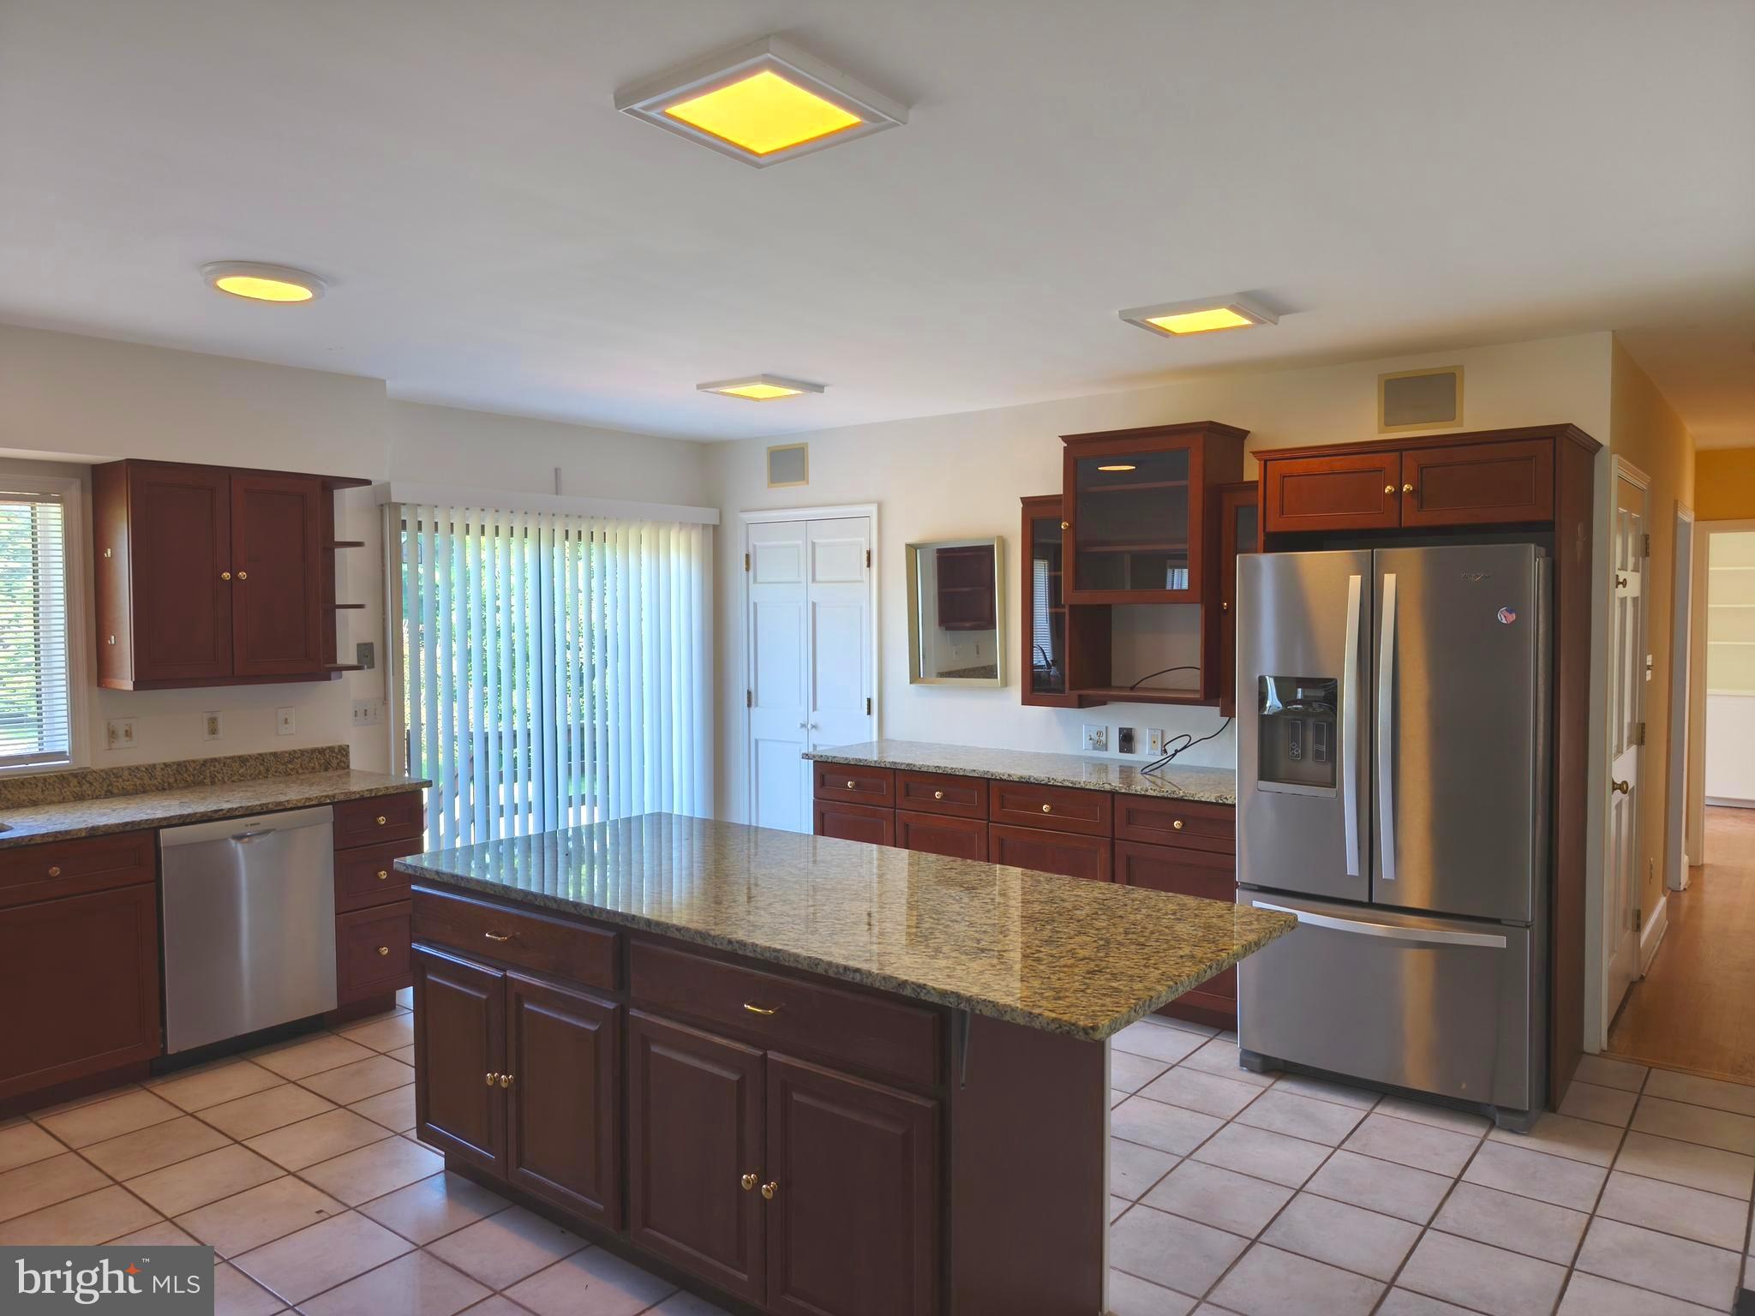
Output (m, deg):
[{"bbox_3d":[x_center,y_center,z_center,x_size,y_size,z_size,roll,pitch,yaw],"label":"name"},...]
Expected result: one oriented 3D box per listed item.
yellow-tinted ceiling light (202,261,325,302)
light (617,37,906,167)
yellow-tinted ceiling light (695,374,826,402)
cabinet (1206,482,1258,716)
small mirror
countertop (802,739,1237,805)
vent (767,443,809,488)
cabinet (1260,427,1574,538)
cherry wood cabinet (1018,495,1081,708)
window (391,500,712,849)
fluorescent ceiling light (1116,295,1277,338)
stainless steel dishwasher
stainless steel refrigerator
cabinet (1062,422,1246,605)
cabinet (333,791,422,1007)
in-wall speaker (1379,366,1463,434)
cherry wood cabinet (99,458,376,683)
[{"bbox_3d":[-1.684,-1.026,3.206,0.304,0.040,0.304,-1,3,0],"label":"yellow-tinted ceiling light"},{"bbox_3d":[-0.209,-0.995,2.112,0.360,0.035,0.360,1,3,39],"label":"light"},{"bbox_3d":[-0.494,-1.172,5.080,0.374,0.033,0.374,1,2,38],"label":"yellow-tinted ceiling light"},{"bbox_3d":[1.507,-0.221,4.522,0.270,0.890,0.270,1,3,37],"label":"cabinet"},{"bbox_3d":[0.394,-0.223,5.795,0.577,0.718,0.056,1,2,38],"label":"small mirror"},{"bbox_3d":[0.659,0.467,4.964,2.060,0.035,0.655,1,3,37],"label":"countertop"},{"bbox_3d":[-0.503,-1.071,6.483,0.305,0.236,0.026,1,2,38],"label":"vent"},{"bbox_3d":[1.954,-0.588,4.171,0.984,0.305,0.666,1,2,38],"label":"cabinet"},{"bbox_3d":[0.813,-0.242,5.046,0.270,0.894,0.270,1,3,37],"label":"cherry wood cabinet"},{"bbox_3d":[-1.605,0.276,6.082,0.121,2.034,1.935,1,2,38],"label":"window"},{"bbox_3d":[1.065,-1.117,3.850,0.371,0.033,0.371,1,2,38],"label":"fluorescent ceiling light"},{"bbox_3d":[-2.416,0.943,4.284,0.600,0.786,0.590,1,3,39],"label":"stainless steel dishwasher"},{"bbox_3d":[1.844,0.535,4.089,0.899,1.781,0.869,1,2,38],"label":"stainless steel refrigerator"},{"bbox_3d":[1.167,-0.579,4.930,0.646,0.709,0.443,1,2,38],"label":"cabinet"},{"bbox_3d":[-2.147,0.940,4.645,0.610,0.835,0.350,1,3,39],"label":"cabinet"},{"bbox_3d":[2.040,-0.967,4.383,0.298,0.225,0.030,1,3,39],"label":"in-wall speaker"},{"bbox_3d":[-2.467,-0.310,4.545,0.330,0.813,0.890,1,3,39],"label":"cherry wood cabinet"}]

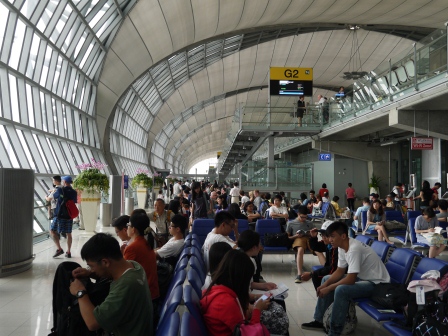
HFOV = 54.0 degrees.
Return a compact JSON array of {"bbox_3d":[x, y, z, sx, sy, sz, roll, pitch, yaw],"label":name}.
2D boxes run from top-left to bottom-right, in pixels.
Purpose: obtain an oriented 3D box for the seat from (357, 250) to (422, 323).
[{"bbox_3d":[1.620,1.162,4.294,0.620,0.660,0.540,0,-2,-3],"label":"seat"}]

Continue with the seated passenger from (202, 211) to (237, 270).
[{"bbox_3d":[0.098,1.127,5.050,0.800,1.280,0.520,0,-2,-5],"label":"seated passenger"}]

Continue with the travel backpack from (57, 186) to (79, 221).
[{"bbox_3d":[-3.283,0.742,9.200,0.300,0.620,0.360,-1,-2,30],"label":"travel backpack"}]

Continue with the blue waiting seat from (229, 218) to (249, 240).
[{"bbox_3d":[0.222,1.387,7.800,0.520,0.920,0.660,0,-2,-2],"label":"blue waiting seat"}]

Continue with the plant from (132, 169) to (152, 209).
[{"bbox_3d":[-4.712,1.217,25.500,1.200,2.350,1.200,0,-2,-3],"label":"plant"}]

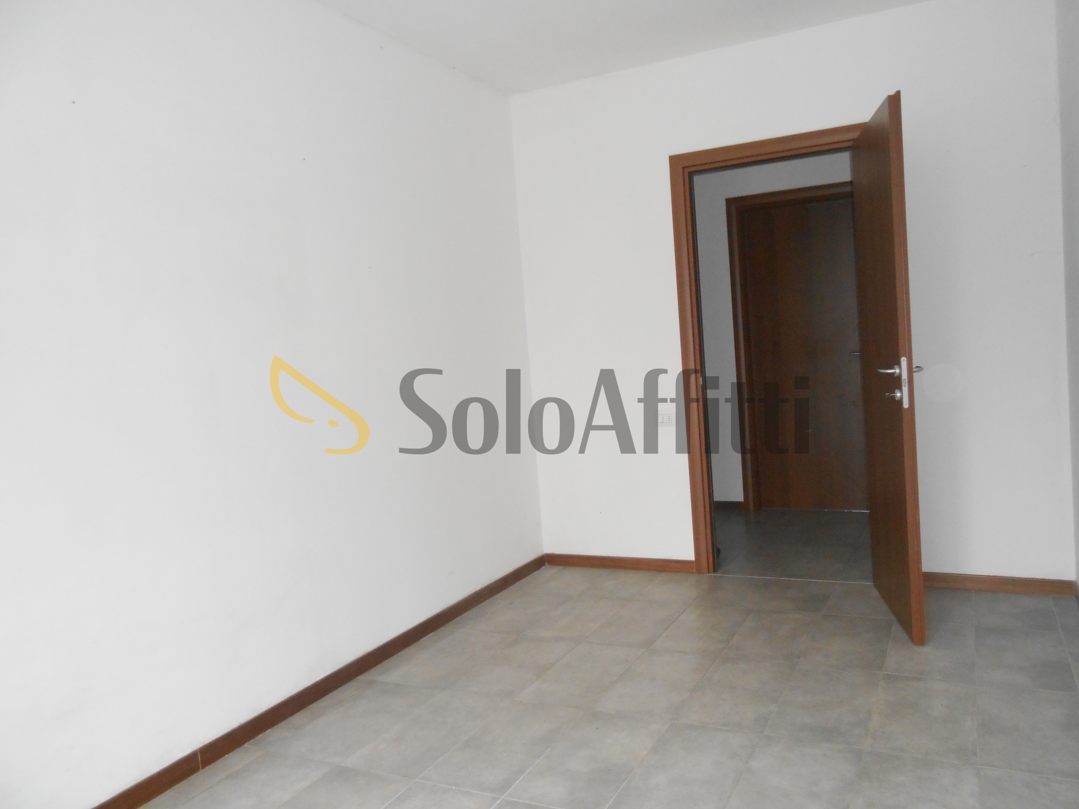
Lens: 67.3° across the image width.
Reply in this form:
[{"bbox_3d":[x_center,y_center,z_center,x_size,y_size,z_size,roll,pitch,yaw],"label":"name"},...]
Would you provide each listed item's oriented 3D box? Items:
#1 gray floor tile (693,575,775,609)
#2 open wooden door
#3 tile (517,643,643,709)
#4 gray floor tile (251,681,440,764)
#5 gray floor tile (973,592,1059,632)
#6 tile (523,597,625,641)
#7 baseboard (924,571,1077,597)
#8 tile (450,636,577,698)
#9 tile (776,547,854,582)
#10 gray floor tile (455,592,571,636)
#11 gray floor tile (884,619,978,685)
[{"bbox_3d":[0.960,0.923,3.991,0.298,0.010,0.516,-3,4,28],"label":"gray floor tile"},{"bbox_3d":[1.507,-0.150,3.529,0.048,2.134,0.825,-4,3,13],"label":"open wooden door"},{"bbox_3d":[0.171,1.033,3.114,0.298,0.010,0.593,-3,4,28],"label":"tile"},{"bbox_3d":[-0.628,1.116,2.885,0.299,0.010,0.598,-3,4,27],"label":"gray floor tile"},{"bbox_3d":[2.051,0.895,3.520,0.300,0.010,0.522,-3,4,27],"label":"gray floor tile"},{"bbox_3d":[0.187,1.014,3.855,0.300,0.010,0.601,-3,4,27],"label":"tile"},{"bbox_3d":[2.013,0.815,3.686,0.707,0.074,0.013,-3,4,28],"label":"baseboard"},{"bbox_3d":[-0.088,1.066,3.320,0.300,0.010,0.601,-3,4,27],"label":"tile"},{"bbox_3d":[1.522,0.867,4.448,0.299,0.010,0.600,-3,4,27],"label":"tile"},{"bbox_3d":[-0.097,1.026,4.002,0.300,0.010,0.601,-3,4,27],"label":"gray floor tile"},{"bbox_3d":[1.526,0.956,3.159,0.300,0.010,0.601,-3,4,27],"label":"gray floor tile"}]

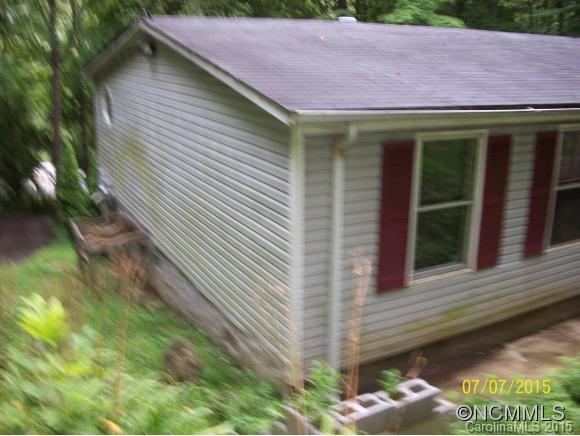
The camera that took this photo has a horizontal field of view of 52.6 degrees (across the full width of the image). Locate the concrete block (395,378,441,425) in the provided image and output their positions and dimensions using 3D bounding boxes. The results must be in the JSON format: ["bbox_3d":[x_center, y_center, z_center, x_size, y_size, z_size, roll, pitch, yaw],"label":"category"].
[{"bbox_3d":[0.828,1.315,4.138,0.397,0.195,0.195,-8,19,-29],"label":"concrete block"}]

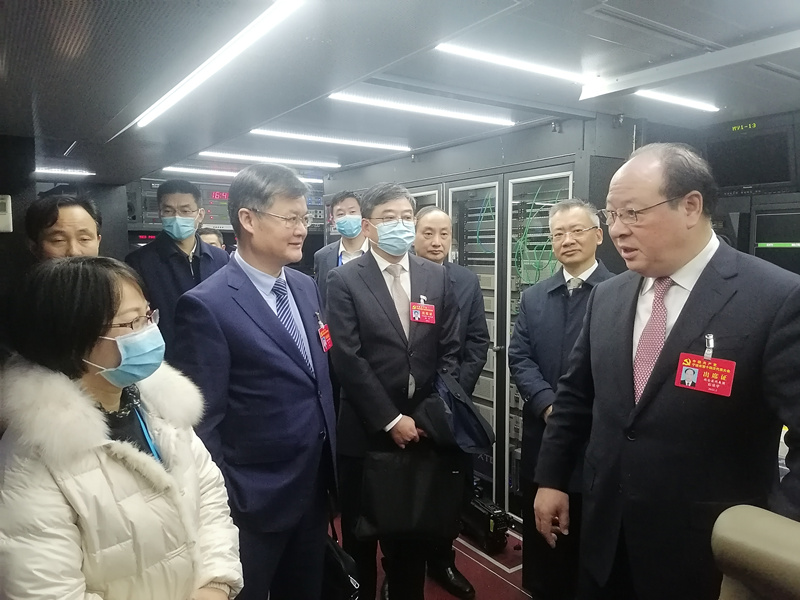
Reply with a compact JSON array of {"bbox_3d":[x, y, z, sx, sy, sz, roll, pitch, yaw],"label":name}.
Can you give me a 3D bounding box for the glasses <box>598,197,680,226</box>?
[{"bbox_3d":[0.478,-0.172,1.215,0.140,0.045,0.143,-17,10,-9],"label":"glasses"}]

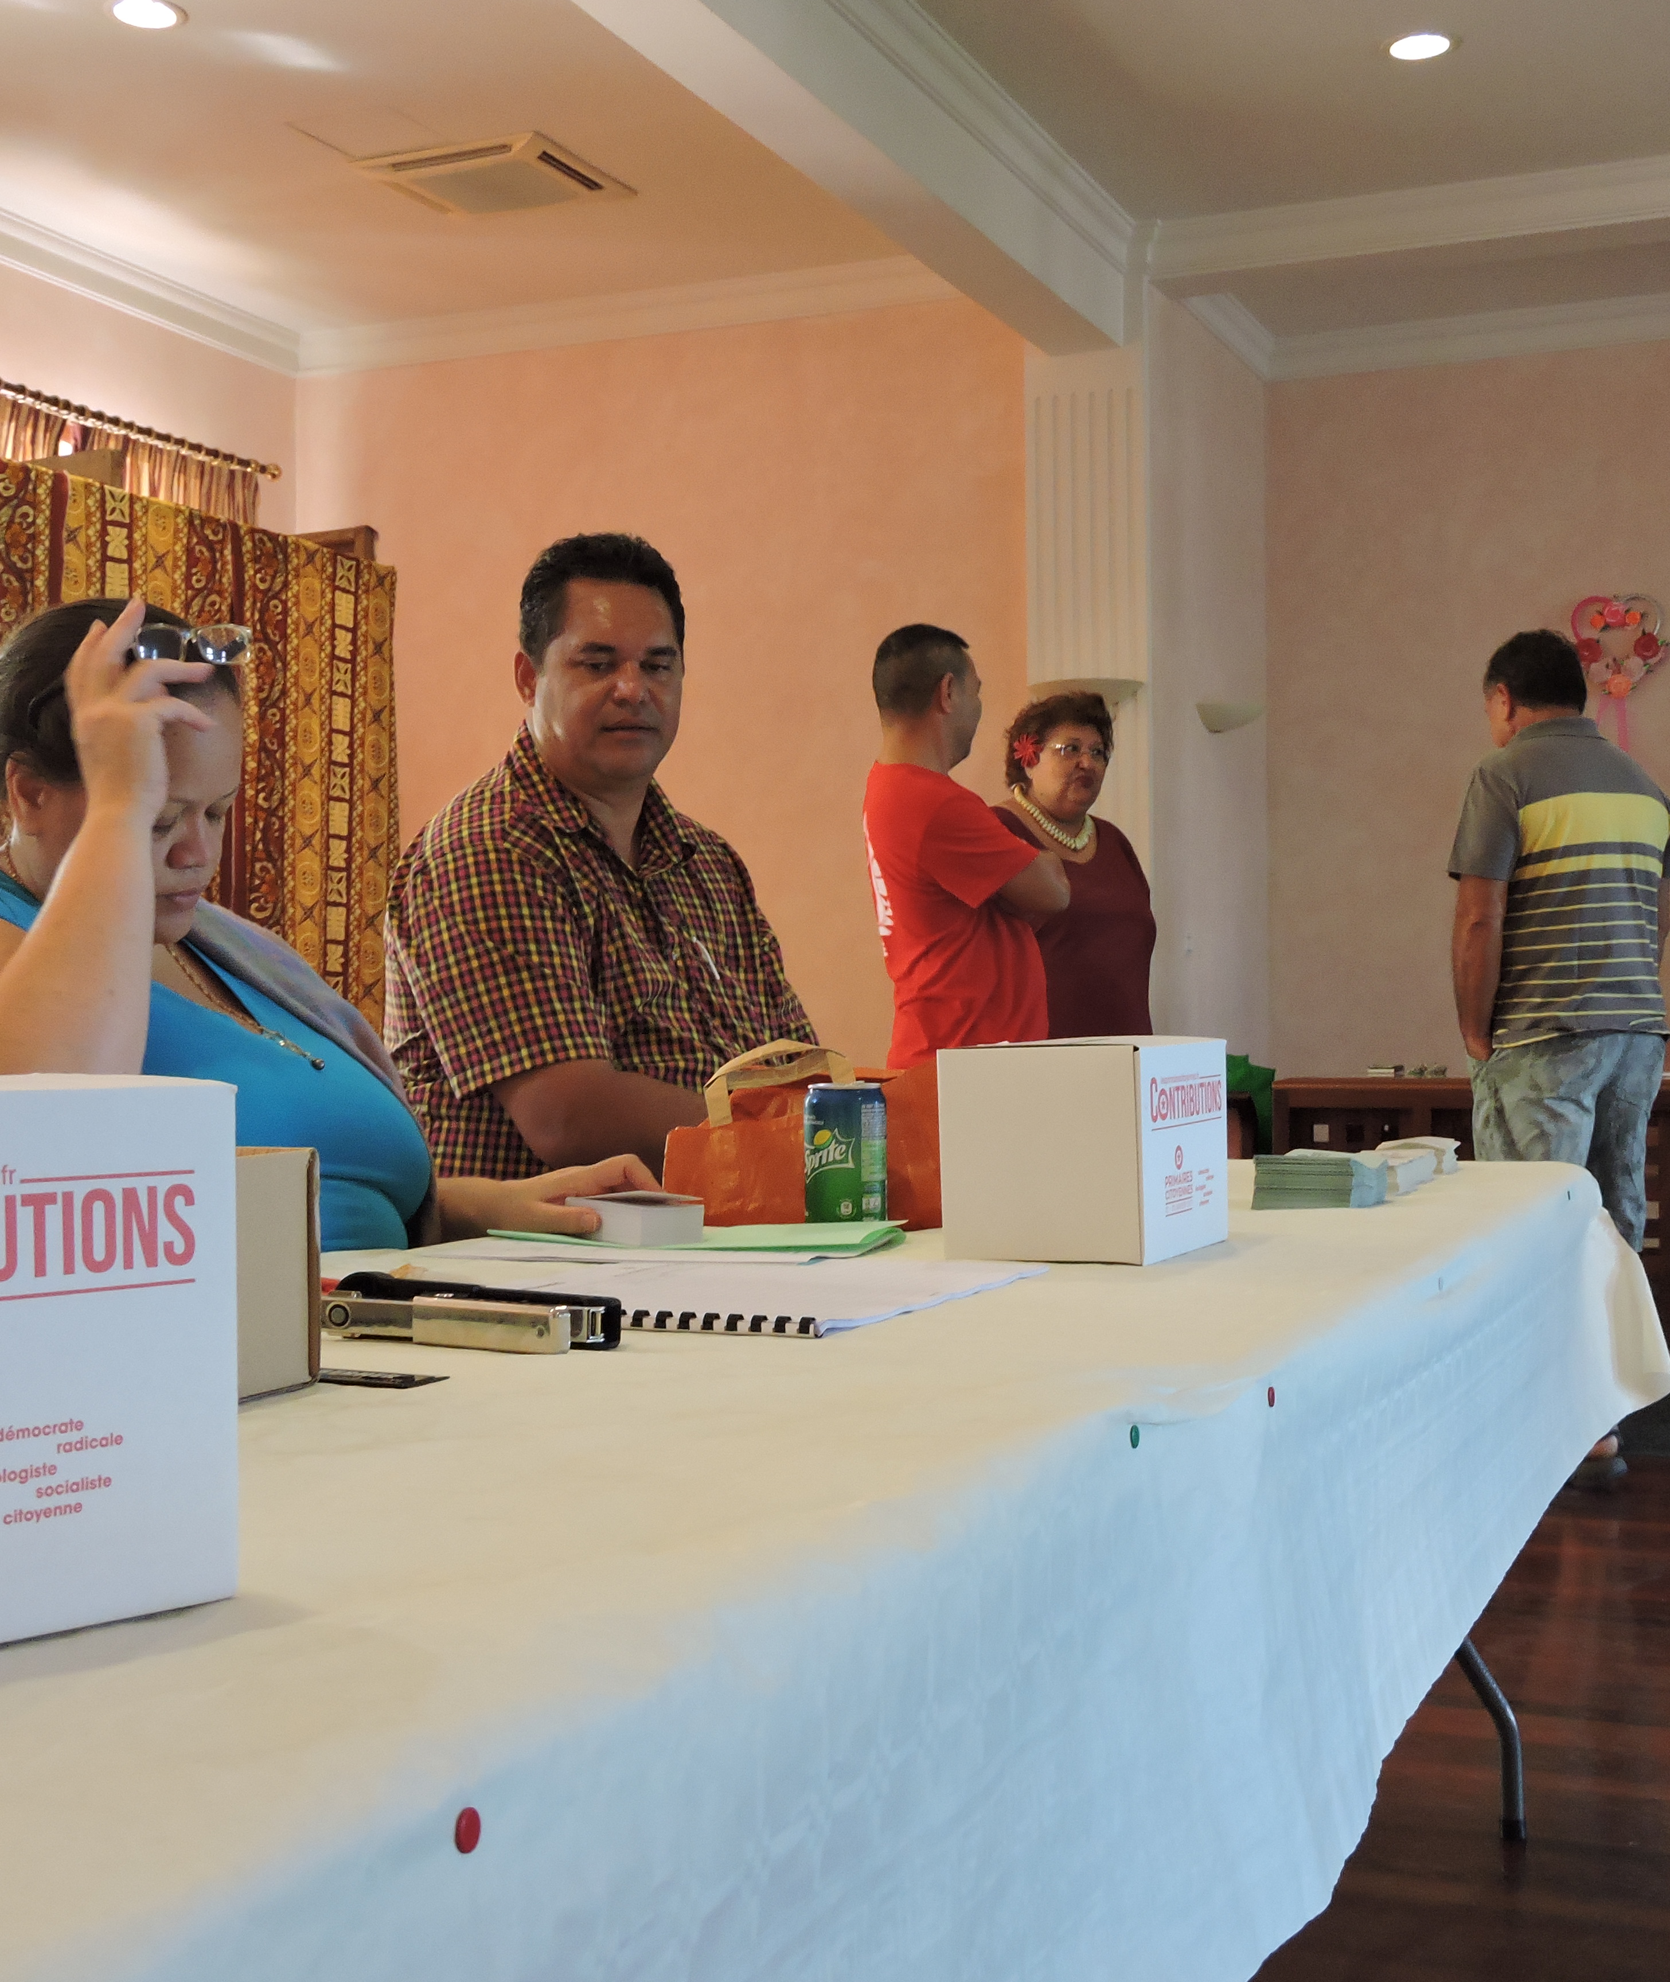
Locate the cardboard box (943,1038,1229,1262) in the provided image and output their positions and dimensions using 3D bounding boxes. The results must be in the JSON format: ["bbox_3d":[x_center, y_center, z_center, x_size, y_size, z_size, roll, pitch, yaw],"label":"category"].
[{"bbox_3d":[0.182,0.114,1.813,0.148,0.148,0.190,0,-1,26],"label":"cardboard box"}]

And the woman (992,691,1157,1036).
[{"bbox_3d":[0.448,0.190,4.930,0.460,1.570,0.330,0,-1,-25],"label":"woman"}]

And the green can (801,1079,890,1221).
[{"bbox_3d":[0.009,0.133,2.021,0.066,0.115,0.066,0,-1,0],"label":"green can"}]

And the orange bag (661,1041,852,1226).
[{"bbox_3d":[-0.032,0.121,2.100,0.200,0.155,0.110,0,-1,14],"label":"orange bag"}]

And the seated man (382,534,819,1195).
[{"bbox_3d":[-0.120,0.250,2.350,0.700,1.370,0.560,-1,-1,40],"label":"seated man"}]

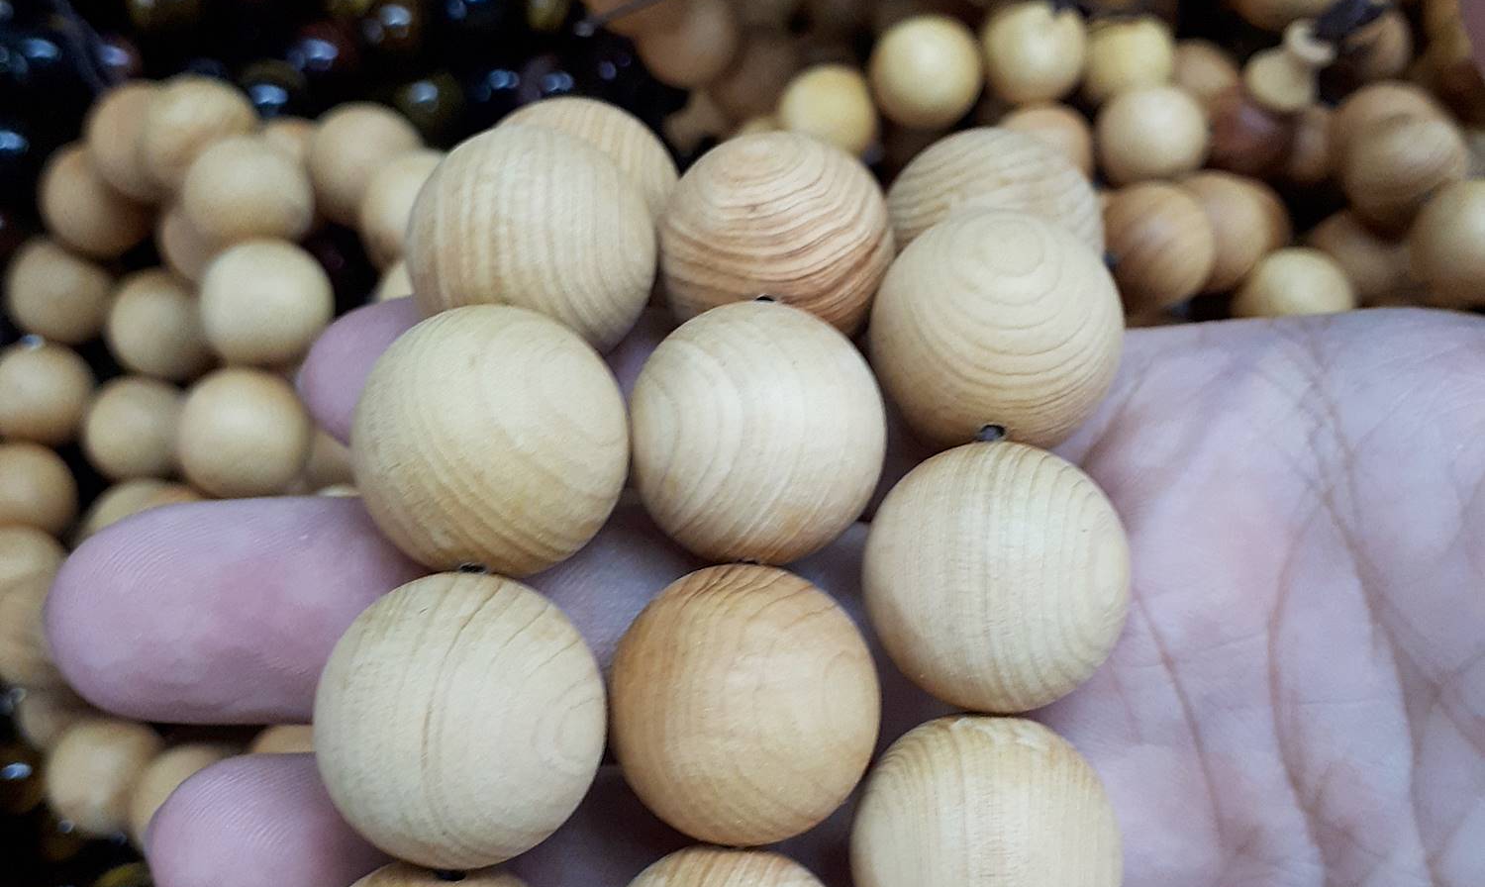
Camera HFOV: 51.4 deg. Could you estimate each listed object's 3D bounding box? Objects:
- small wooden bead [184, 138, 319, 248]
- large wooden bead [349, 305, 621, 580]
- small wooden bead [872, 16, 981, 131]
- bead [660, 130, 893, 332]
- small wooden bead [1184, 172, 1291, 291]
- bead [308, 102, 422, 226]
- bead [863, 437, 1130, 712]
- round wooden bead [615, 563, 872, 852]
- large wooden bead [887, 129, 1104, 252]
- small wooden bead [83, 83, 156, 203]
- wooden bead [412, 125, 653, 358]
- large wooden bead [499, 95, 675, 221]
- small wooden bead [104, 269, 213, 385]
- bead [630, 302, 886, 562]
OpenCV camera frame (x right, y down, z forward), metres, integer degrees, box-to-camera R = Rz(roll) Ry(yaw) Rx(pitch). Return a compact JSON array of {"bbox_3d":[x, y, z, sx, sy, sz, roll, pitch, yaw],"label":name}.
[{"bbox_3d":[-0.067,-0.033,0.209,0.017,0.017,0.017,0,57,0],"label":"small wooden bead"},{"bbox_3d":[-0.018,0.000,0.114,0.020,0.020,0.020,0,63,0],"label":"large wooden bead"},{"bbox_3d":[0.028,-0.056,0.237,0.017,0.017,0.017,0,57,0],"label":"small wooden bead"},{"bbox_3d":[0.003,-0.017,0.133,0.020,0.020,0.020,0,63,0],"label":"bead"},{"bbox_3d":[0.075,-0.032,0.236,0.017,0.017,0.017,0,57,0],"label":"small wooden bead"},{"bbox_3d":[-0.056,-0.042,0.232,0.017,0.017,0.017,0,57,0],"label":"bead"},{"bbox_3d":[0.019,0.010,0.116,0.020,0.020,0.020,0,58,0],"label":"bead"},{"bbox_3d":[0.000,0.019,0.114,0.020,0.020,0.020,0,63,0],"label":"round wooden bead"},{"bbox_3d":[0.023,-0.019,0.143,0.020,0.020,0.020,0,58,0],"label":"large wooden bead"},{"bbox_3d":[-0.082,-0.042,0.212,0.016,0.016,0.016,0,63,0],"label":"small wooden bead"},{"bbox_3d":[-0.017,-0.015,0.124,0.020,0.020,0.020,0,58,0],"label":"wooden bead"},{"bbox_3d":[-0.016,-0.023,0.147,0.019,0.019,0.019,0,57,0],"label":"large wooden bead"},{"bbox_3d":[-0.085,-0.017,0.227,0.016,0.016,0.016,0,58,0],"label":"small wooden bead"},{"bbox_3d":[0.001,-0.001,0.120,0.020,0.020,0.020,0,63,0],"label":"bead"}]

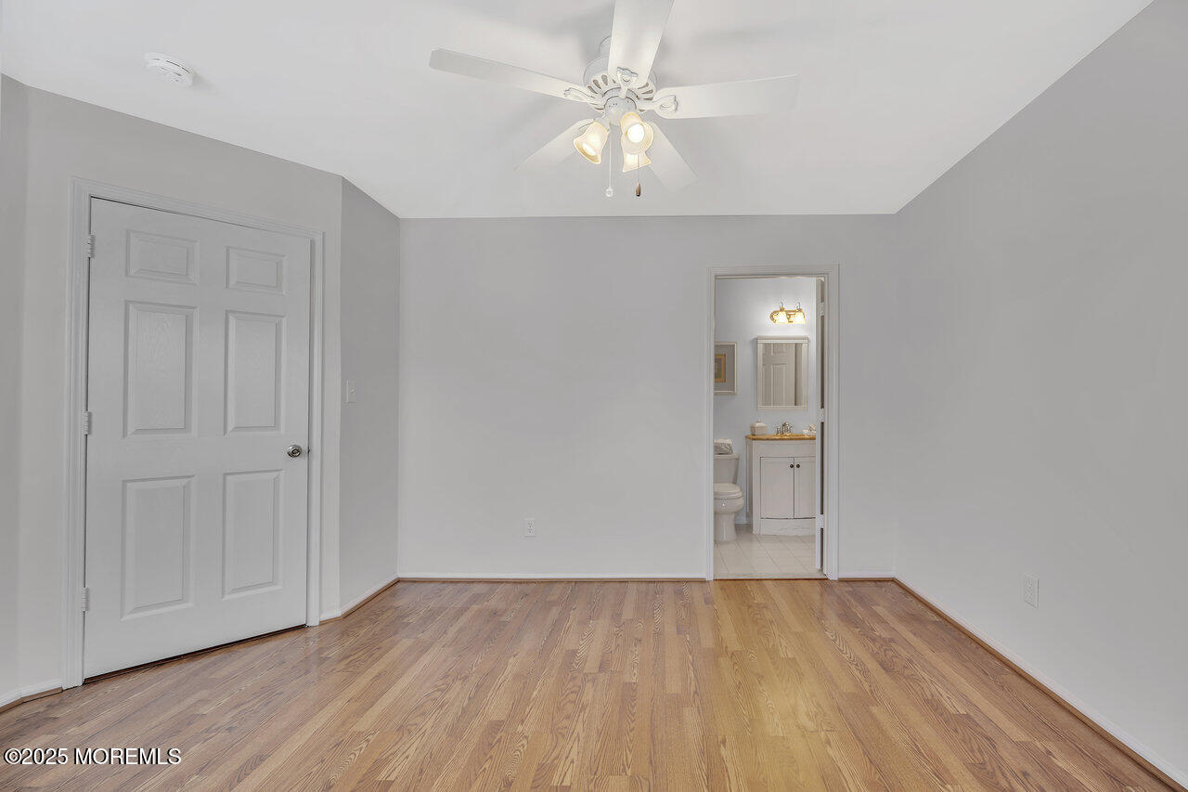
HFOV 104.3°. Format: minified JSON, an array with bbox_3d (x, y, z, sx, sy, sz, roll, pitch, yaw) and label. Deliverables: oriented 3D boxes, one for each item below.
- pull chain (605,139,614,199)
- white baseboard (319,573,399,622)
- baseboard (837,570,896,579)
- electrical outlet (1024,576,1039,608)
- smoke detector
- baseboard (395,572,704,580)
[{"bbox_3d":[0.059,-0.831,1.663,0.022,0.225,0.022,0,-1,0],"label":"pull chain"},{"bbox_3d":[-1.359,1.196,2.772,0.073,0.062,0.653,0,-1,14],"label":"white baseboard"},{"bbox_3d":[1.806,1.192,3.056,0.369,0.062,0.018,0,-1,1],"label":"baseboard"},{"bbox_3d":[1.846,0.825,1.955,0.008,0.115,0.070,0,-1,8],"label":"electrical outlet"},{"bbox_3d":[-1.583,-1.211,1.722,0.138,0.040,0.138,0,-1,0],"label":"smoke detector"},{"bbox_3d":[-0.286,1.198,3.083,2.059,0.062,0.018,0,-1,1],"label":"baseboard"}]

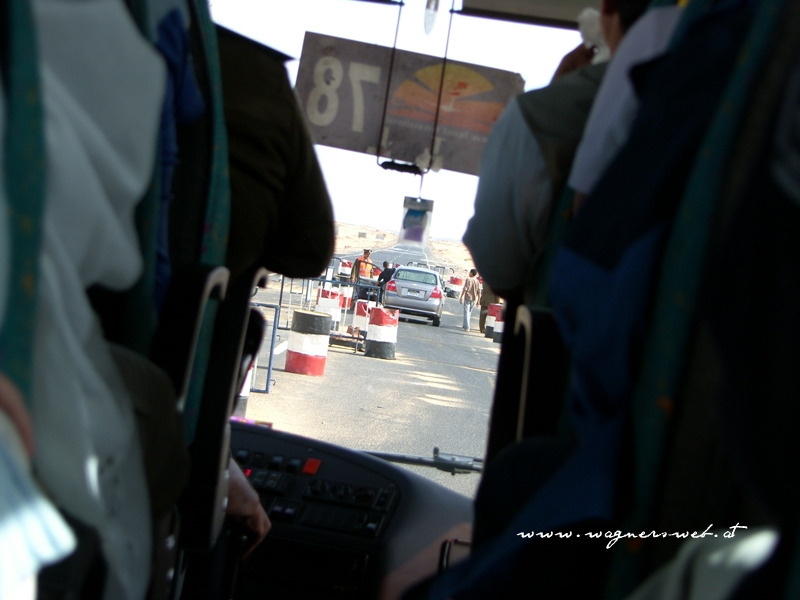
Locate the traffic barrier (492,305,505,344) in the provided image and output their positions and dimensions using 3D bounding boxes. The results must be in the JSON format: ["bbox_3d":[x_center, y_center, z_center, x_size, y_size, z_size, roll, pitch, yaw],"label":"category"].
[{"bbox_3d":[2.750,0.677,59.500,0.590,0.880,0.590,7,1,0],"label":"traffic barrier"}]

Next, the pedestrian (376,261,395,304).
[{"bbox_3d":[-0.415,-0.263,64.000,0.530,1.660,0.400,6,1,-20],"label":"pedestrian"}]

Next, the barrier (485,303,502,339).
[{"bbox_3d":[2.602,0.573,61.000,0.590,0.880,0.590,7,1,0],"label":"barrier"}]

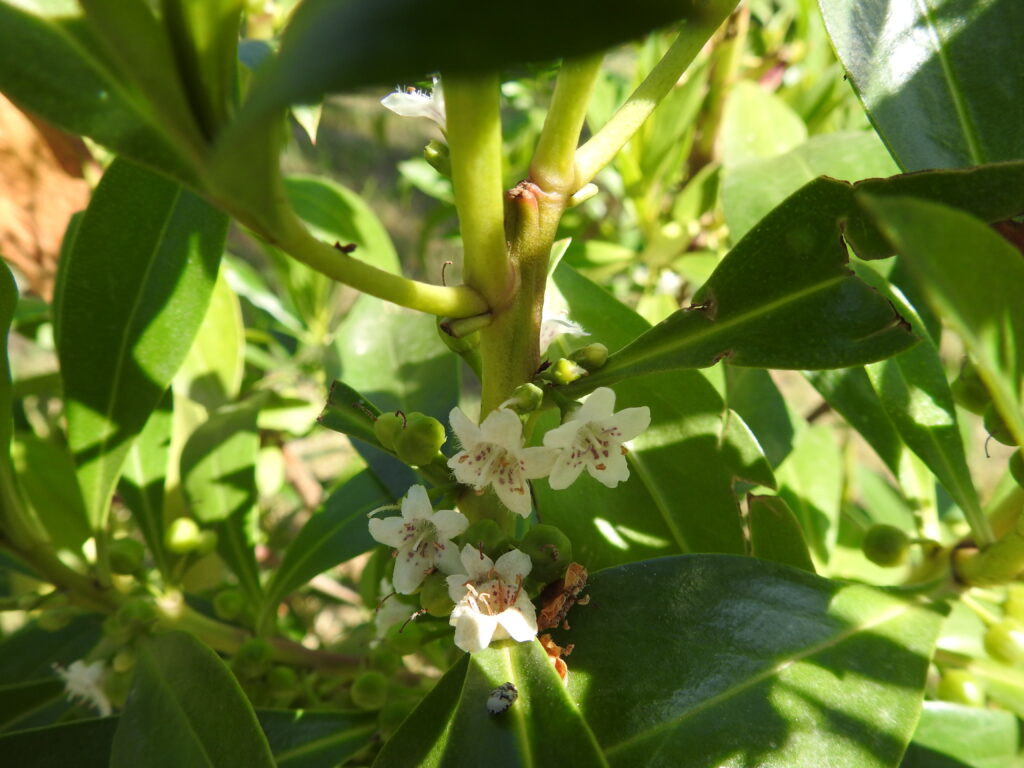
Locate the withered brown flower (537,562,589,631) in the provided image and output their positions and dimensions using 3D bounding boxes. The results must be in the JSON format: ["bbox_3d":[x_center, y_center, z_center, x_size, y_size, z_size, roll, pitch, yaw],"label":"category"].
[{"bbox_3d":[0.009,0.037,0.143,0.009,0.011,0.009,2,20,0],"label":"withered brown flower"}]

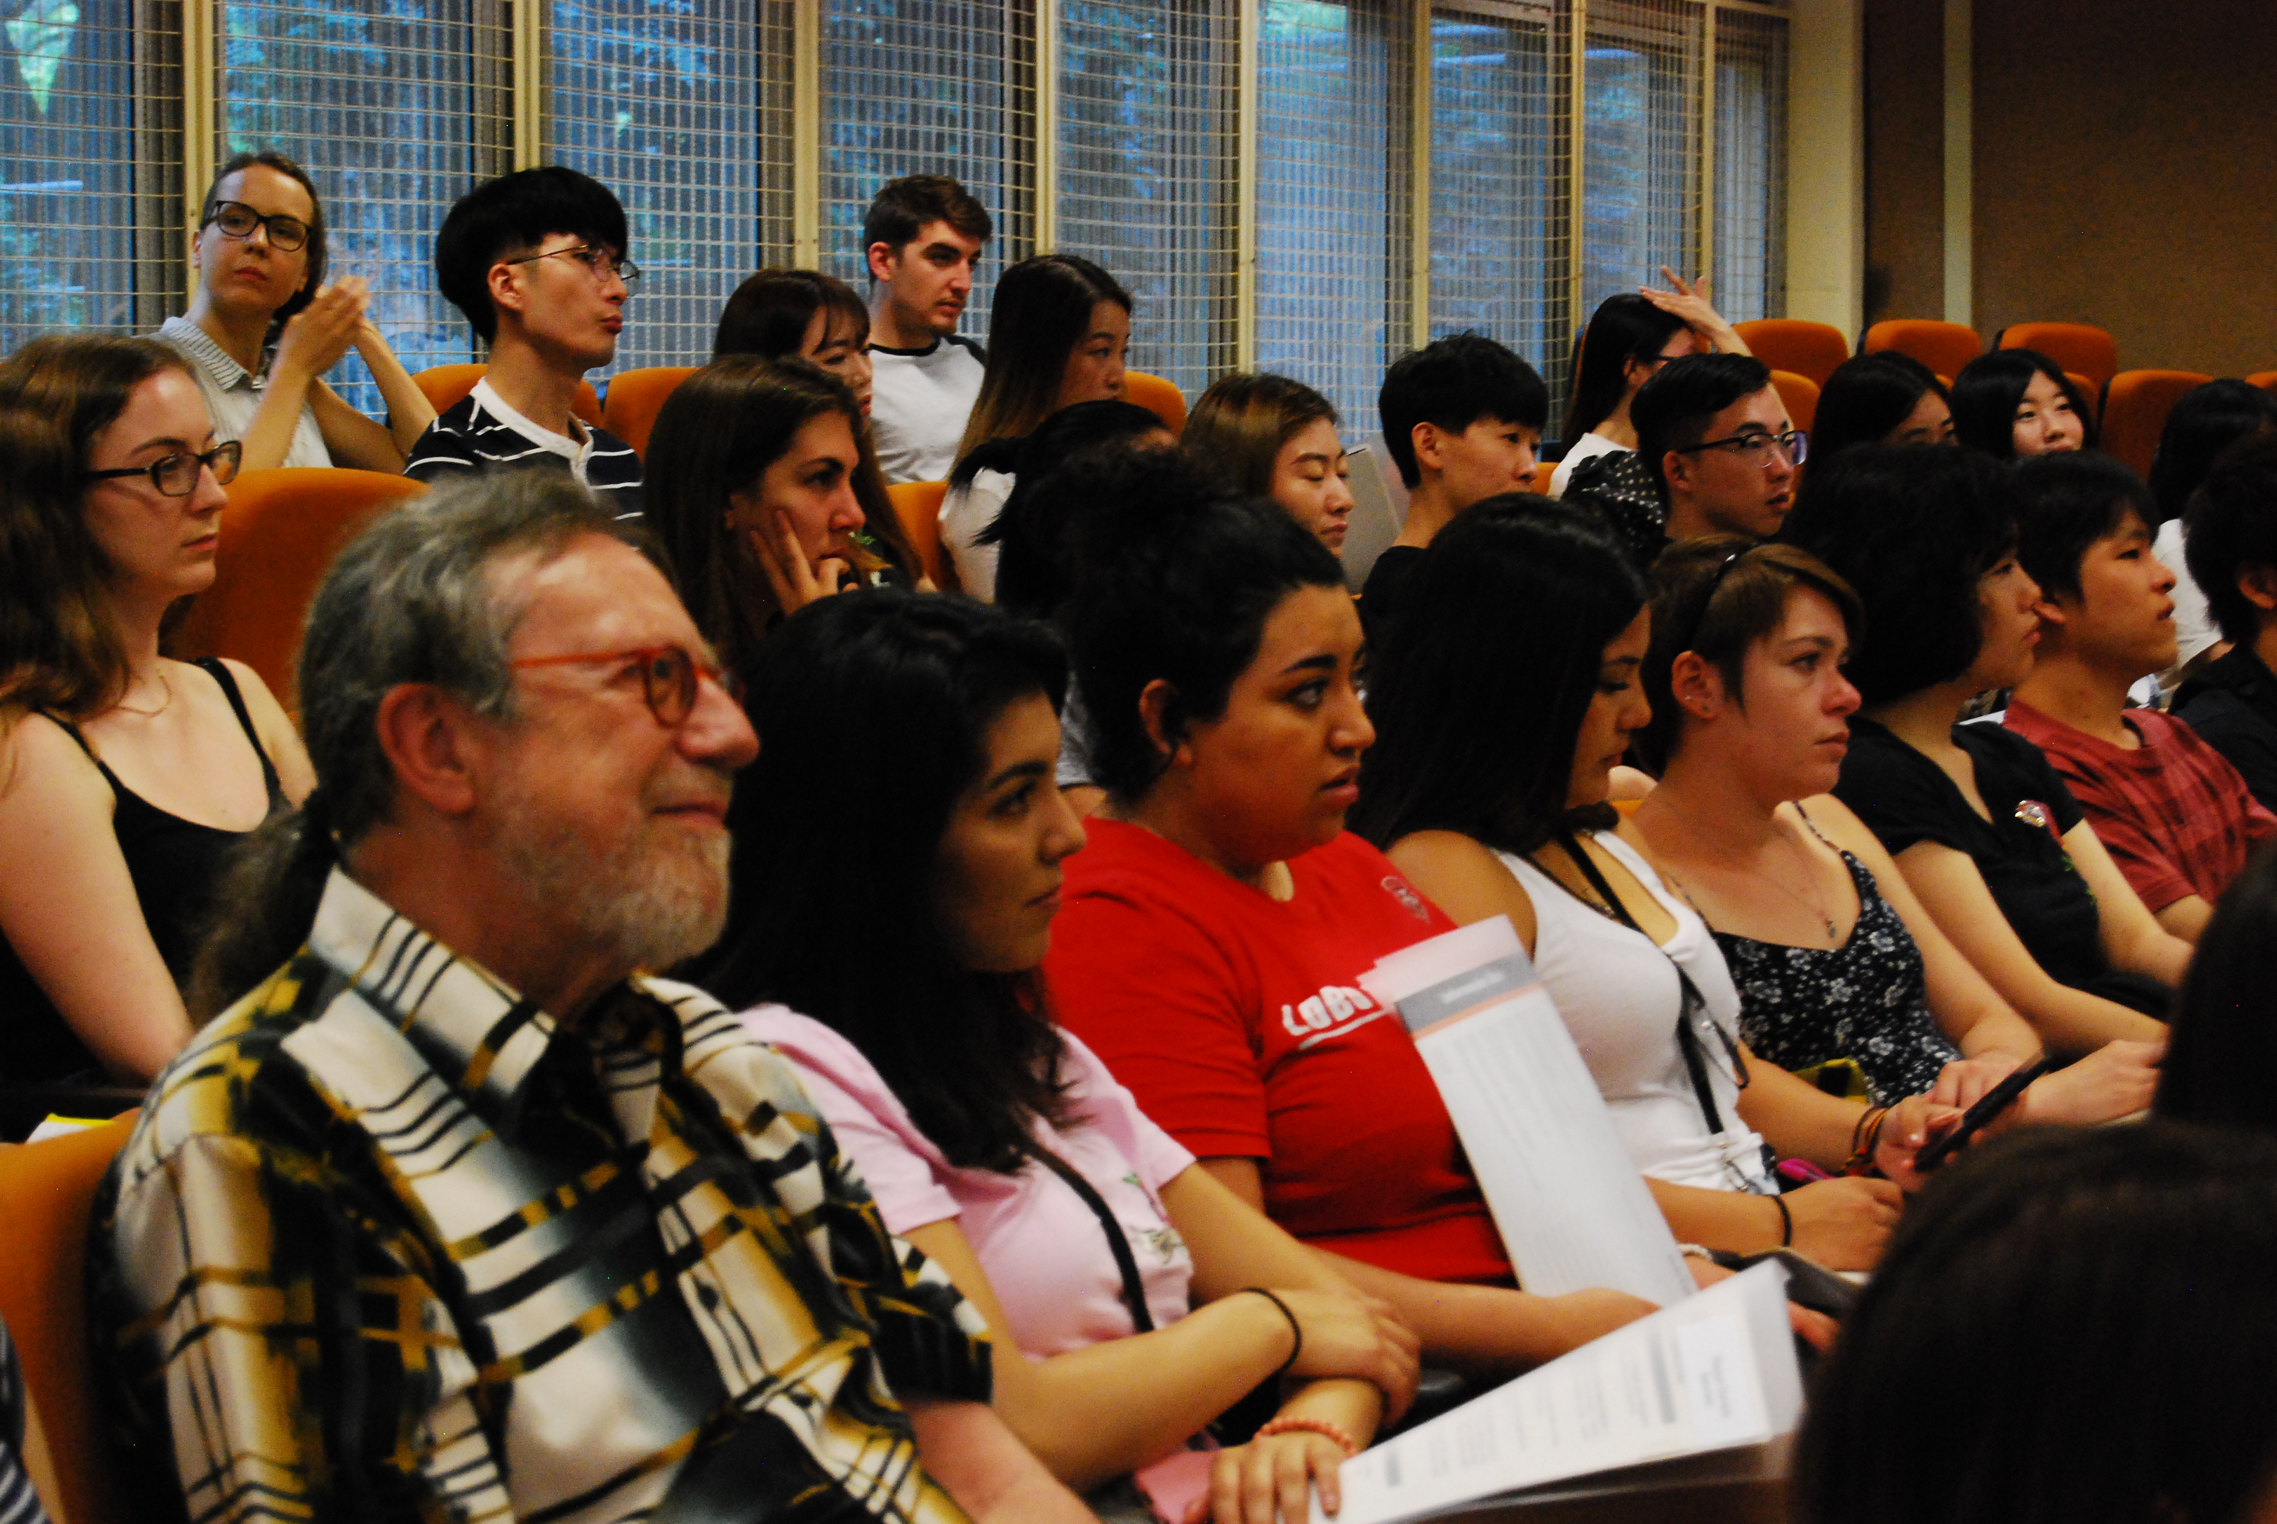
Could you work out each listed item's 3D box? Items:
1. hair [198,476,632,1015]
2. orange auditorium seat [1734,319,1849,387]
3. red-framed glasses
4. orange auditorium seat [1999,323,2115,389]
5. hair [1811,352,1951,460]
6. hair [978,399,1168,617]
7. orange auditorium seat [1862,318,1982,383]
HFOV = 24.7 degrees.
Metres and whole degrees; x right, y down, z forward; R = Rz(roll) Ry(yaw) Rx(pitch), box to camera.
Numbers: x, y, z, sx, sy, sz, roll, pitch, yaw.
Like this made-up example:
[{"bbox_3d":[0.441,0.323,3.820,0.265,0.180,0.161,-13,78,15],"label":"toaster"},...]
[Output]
[{"bbox_3d":[-0.352,-0.009,2.530,0.210,0.270,0.180,1,5,22],"label":"hair"},{"bbox_3d":[1.600,-0.501,11.501,0.560,0.950,0.520,4,6,42],"label":"orange auditorium seat"},{"bbox_3d":[-0.277,-0.034,2.630,0.145,0.048,0.142,-5,1,28],"label":"red-framed glasses"},{"bbox_3d":[2.324,-0.554,12.196,0.560,0.950,0.520,4,6,44],"label":"orange auditorium seat"},{"bbox_3d":[1.092,-0.440,7.650,0.240,0.340,0.220,3,6,40],"label":"hair"},{"bbox_3d":[-0.062,-0.268,5.750,0.230,0.280,0.200,2,5,26],"label":"hair"},{"bbox_3d":[1.949,-0.531,11.849,0.560,0.950,0.520,4,6,43],"label":"orange auditorium seat"}]

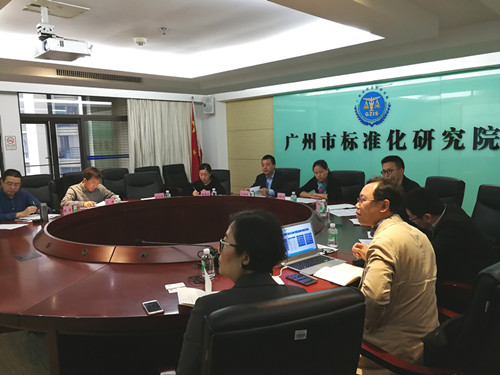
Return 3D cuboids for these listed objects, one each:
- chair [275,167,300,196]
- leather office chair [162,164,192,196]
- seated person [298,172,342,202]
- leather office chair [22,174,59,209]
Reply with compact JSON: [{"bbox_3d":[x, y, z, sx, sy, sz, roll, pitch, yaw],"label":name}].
[{"bbox_3d":[0.478,0.258,5.944,0.610,1.040,0.640,1,7,22],"label":"chair"},{"bbox_3d":[-1.163,0.152,6.963,0.660,1.080,0.620,6,10,44],"label":"leather office chair"},{"bbox_3d":[0.961,0.244,5.115,0.560,1.240,0.740,5,9,41],"label":"seated person"},{"bbox_3d":[-2.994,0.366,5.748,0.620,1.080,0.660,-9,10,-44],"label":"leather office chair"}]

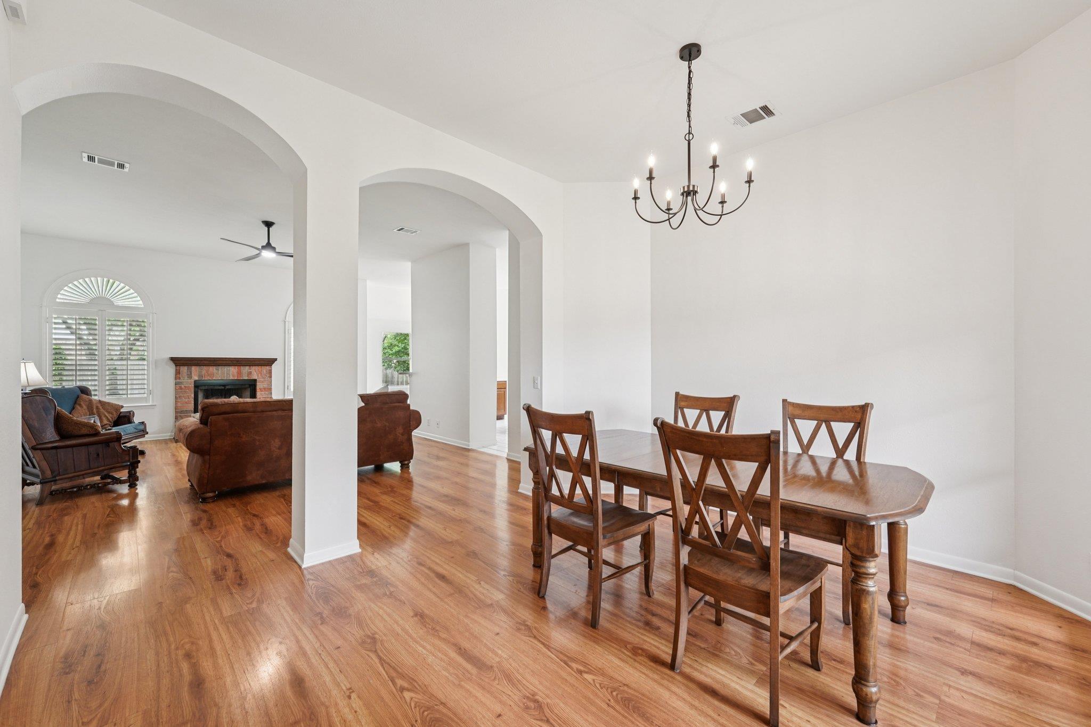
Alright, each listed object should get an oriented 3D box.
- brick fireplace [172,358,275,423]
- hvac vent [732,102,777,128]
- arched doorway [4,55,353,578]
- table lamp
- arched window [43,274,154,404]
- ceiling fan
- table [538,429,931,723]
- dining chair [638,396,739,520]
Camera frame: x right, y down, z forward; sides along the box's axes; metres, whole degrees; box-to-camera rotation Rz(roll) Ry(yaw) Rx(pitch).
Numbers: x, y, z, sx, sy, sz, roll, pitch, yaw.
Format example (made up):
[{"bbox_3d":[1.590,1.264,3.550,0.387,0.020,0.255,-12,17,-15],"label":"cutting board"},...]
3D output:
[{"bbox_3d":[-5.513,0.583,7.300,1.449,1.355,0.560,0,0,-43],"label":"brick fireplace"},{"bbox_3d":[1.521,-1.796,3.098,0.250,0.025,0.290,0,0,-43],"label":"hvac vent"},{"bbox_3d":[-1.974,-0.091,2.414,1.310,2.703,0.315,0,0,-43],"label":"arched doorway"},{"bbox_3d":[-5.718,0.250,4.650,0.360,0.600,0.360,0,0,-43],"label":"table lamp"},{"bbox_3d":[-6.741,-0.359,6.458,1.159,2.054,0.100,0,0,-43],"label":"arched window"},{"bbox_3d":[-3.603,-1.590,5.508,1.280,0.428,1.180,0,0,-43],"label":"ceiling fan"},{"bbox_3d":[0.845,0.889,2.375,1.953,0.743,1.008,0,0,45],"label":"table"},{"bbox_3d":[0.965,0.743,2.897,0.548,1.033,0.485,0,0,-43],"label":"dining chair"}]

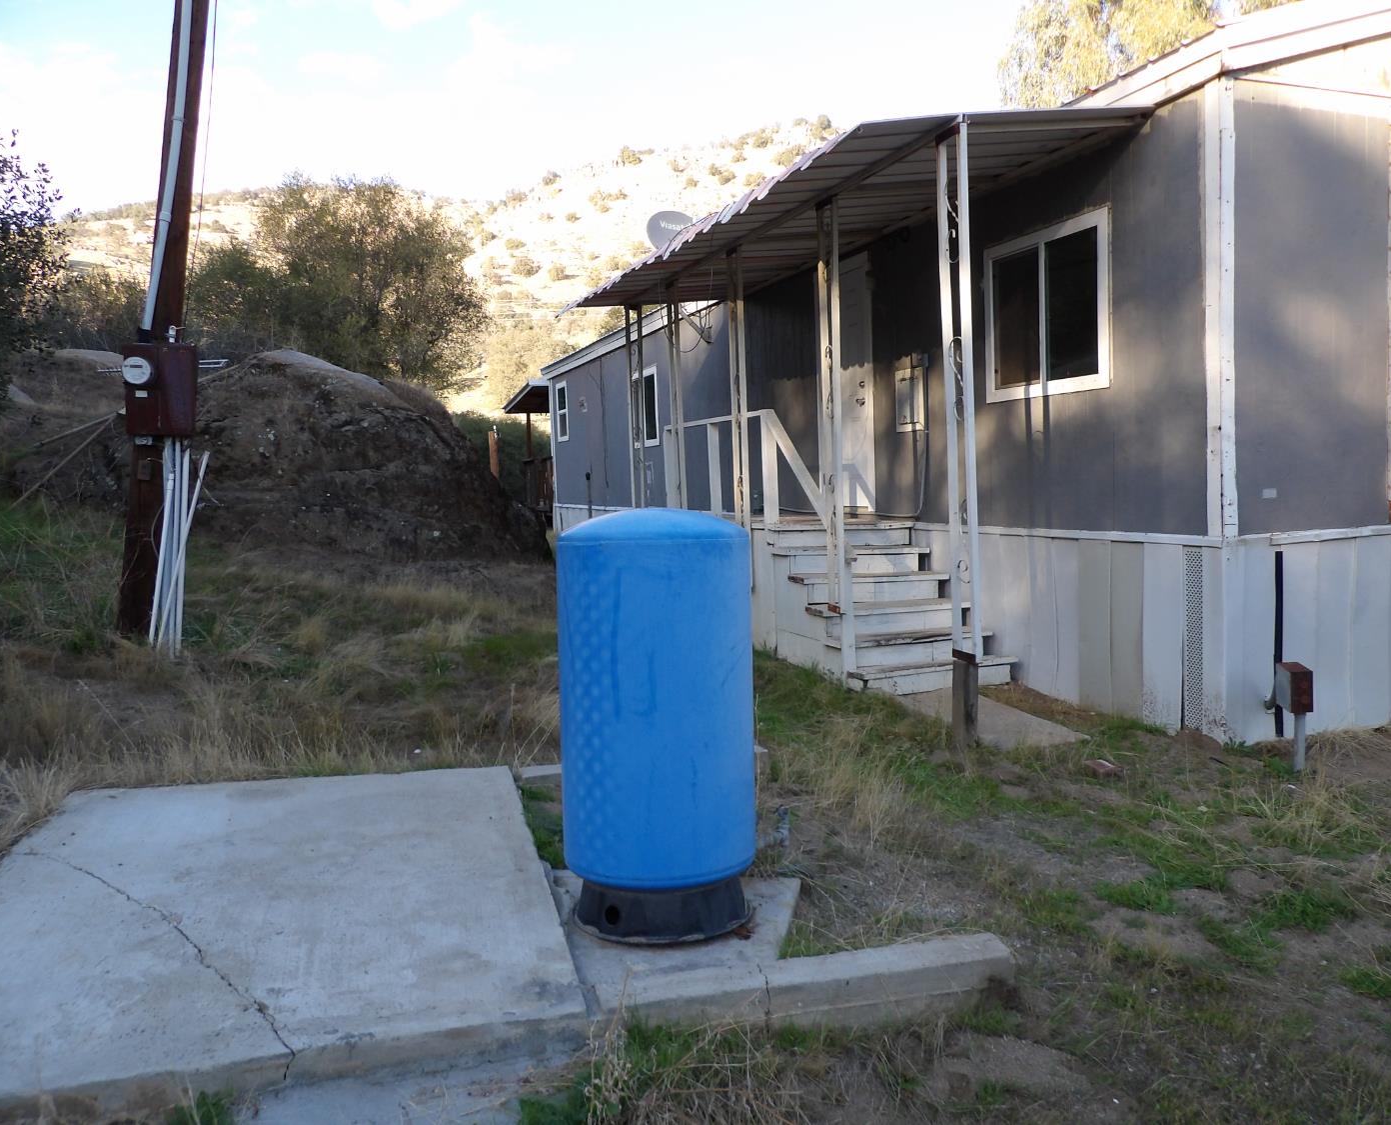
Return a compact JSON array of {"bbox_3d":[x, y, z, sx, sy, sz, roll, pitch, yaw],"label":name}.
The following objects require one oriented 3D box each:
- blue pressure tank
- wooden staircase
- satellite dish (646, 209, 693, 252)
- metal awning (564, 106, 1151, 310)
[{"bbox_3d":[-0.121,0.482,3.330,0.620,1.310,0.620,-1,5,0],"label":"blue pressure tank"},{"bbox_3d":[1.371,0.275,7.514,1.233,1.075,1.518,-4,5,-20],"label":"wooden staircase"},{"bbox_3d":[-0.215,-3.741,11.900,0.720,0.700,0.320,-4,-5,-20],"label":"satellite dish"},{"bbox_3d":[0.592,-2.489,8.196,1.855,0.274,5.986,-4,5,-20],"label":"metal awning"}]

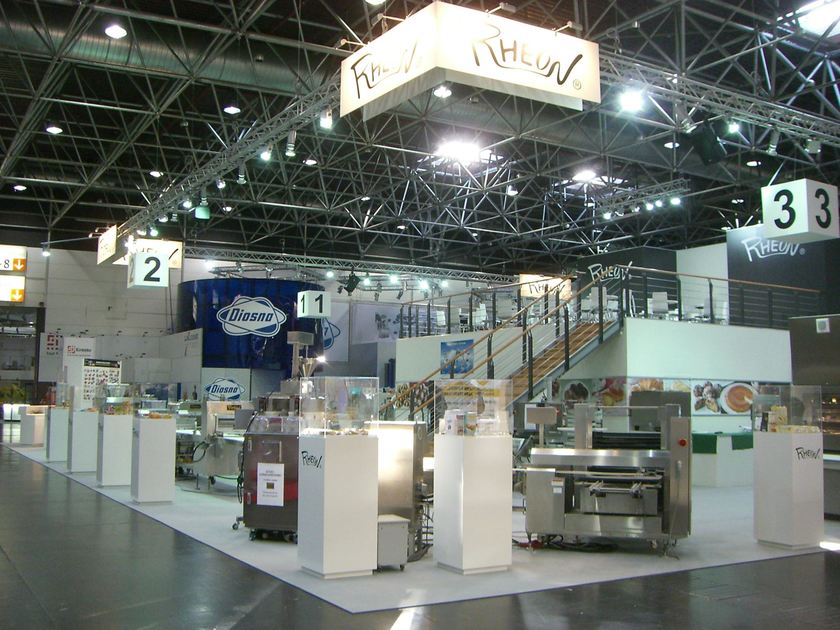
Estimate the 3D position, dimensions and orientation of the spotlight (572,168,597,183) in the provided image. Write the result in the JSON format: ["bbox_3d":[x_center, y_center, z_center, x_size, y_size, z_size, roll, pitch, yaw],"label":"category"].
[{"bbox_3d":[6.509,-5.518,36.502,0.900,0.280,0.900,3,-6,-30],"label":"spotlight"}]

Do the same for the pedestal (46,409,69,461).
[{"bbox_3d":[-7.793,2.611,20.006,0.498,1.150,0.498,3,-6,-29],"label":"pedestal"}]

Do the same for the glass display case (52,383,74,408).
[{"bbox_3d":[-7.787,1.791,20.077,0.498,0.496,0.498,3,-6,-29],"label":"glass display case"}]

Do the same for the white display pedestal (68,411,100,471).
[{"bbox_3d":[-6.497,2.422,17.750,0.500,1.170,0.500,3,-6,-30],"label":"white display pedestal"}]

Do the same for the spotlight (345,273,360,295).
[{"bbox_3d":[-1.779,-0.857,24.300,0.400,0.540,0.400,1,-5,-4],"label":"spotlight"}]

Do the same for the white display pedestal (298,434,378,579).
[{"bbox_3d":[-0.714,1.642,8.055,0.500,1.170,0.500,3,-6,-30],"label":"white display pedestal"}]

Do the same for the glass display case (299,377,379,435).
[{"bbox_3d":[-0.697,0.798,7.982,0.498,0.496,0.498,4,-6,-32],"label":"glass display case"}]

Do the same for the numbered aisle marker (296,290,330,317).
[{"bbox_3d":[-3.170,-0.305,27.433,0.750,0.750,0.750,3,-6,-30],"label":"numbered aisle marker"}]

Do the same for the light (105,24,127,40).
[{"bbox_3d":[-7.081,-6.565,21.440,0.500,0.200,0.500,3,-6,-30],"label":"light"}]

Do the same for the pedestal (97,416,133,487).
[{"bbox_3d":[-5.056,2.227,15.259,0.500,1.170,0.500,3,-6,-30],"label":"pedestal"}]

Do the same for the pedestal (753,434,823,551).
[{"bbox_3d":[3.819,1.797,9.566,0.498,1.150,0.498,3,-6,-31],"label":"pedestal"}]

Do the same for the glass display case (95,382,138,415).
[{"bbox_3d":[-5.065,1.388,15.333,0.500,0.500,0.500,3,-6,-30],"label":"glass display case"}]

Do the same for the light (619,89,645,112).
[{"bbox_3d":[2.317,-2.355,10.100,0.260,0.240,0.260,-1,-5,13],"label":"light"}]

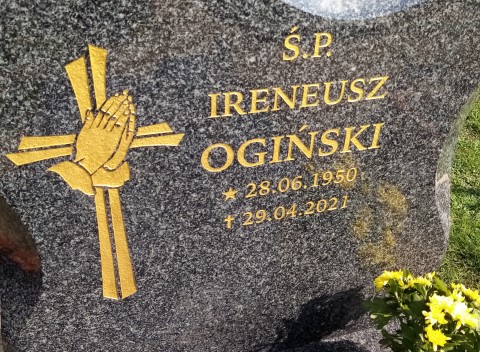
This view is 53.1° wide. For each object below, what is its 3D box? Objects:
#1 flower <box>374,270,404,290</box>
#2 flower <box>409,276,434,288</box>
[{"bbox_3d":[0.255,0.179,0.820,0.050,0.028,0.042,17,39,20],"label":"flower"},{"bbox_3d":[0.308,0.182,0.820,0.041,0.022,0.034,20,40,23],"label":"flower"}]

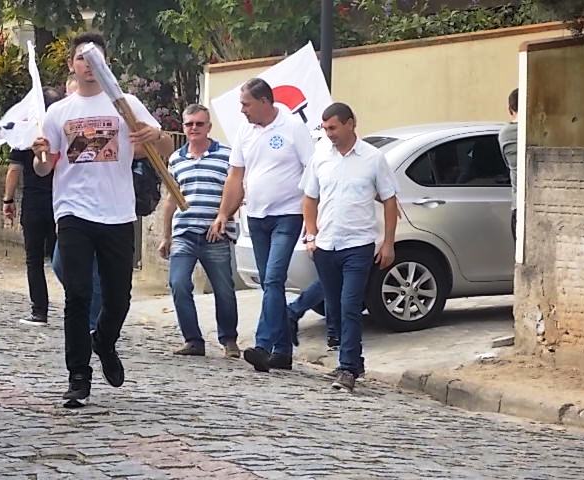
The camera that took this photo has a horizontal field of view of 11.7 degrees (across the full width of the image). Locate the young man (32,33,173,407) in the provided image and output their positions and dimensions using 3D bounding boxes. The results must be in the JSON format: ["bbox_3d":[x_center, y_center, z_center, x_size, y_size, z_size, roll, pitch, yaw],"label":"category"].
[{"bbox_3d":[-0.910,-0.098,13.600,0.640,1.777,0.580,0,1,-2],"label":"young man"}]

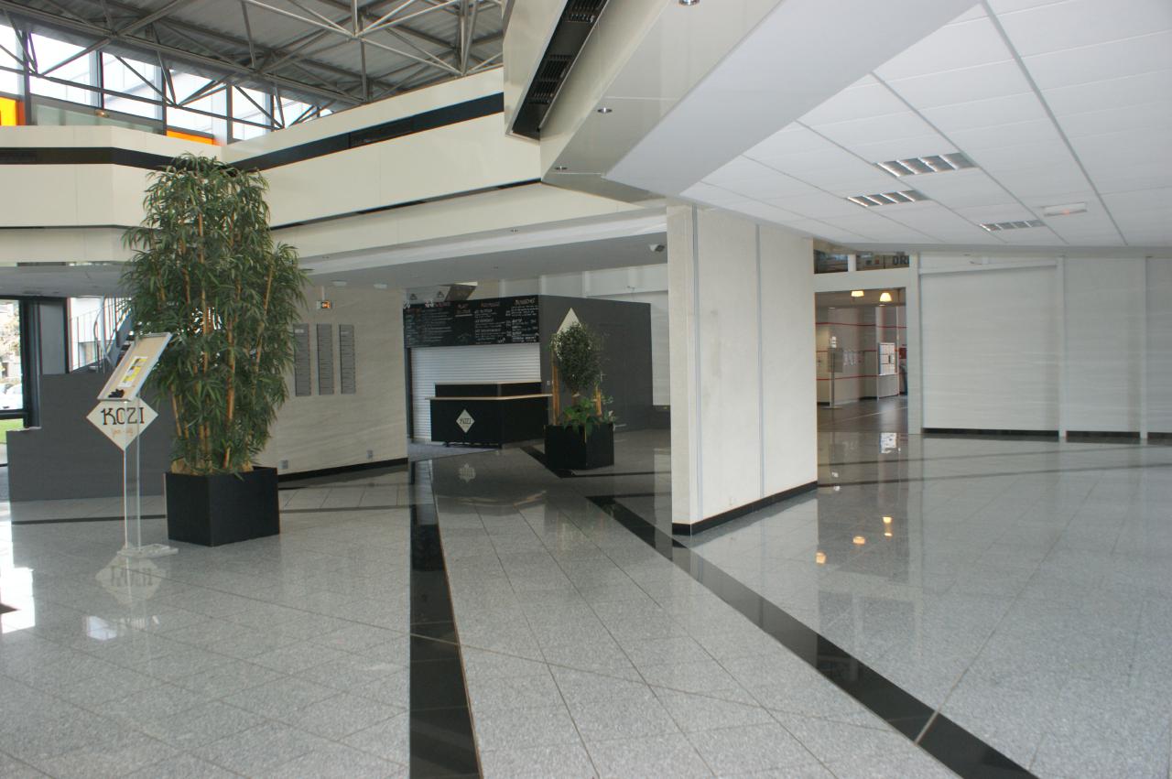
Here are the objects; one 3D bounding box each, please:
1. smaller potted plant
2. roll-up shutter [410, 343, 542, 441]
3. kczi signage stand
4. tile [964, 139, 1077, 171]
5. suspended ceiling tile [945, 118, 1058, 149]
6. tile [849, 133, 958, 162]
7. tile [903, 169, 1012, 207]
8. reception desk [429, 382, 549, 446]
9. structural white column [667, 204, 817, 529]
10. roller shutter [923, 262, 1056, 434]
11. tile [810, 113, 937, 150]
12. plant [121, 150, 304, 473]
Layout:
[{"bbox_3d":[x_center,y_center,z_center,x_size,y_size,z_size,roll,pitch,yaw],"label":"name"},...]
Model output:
[{"bbox_3d":[-0.099,0.069,12.246,0.700,2.023,0.700,0,2,34],"label":"smaller potted plant"},{"bbox_3d":[-2.125,0.079,16.685,3.200,1.805,0.080,0,2,34],"label":"roll-up shutter"},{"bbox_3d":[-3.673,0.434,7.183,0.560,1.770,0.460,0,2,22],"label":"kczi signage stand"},{"bbox_3d":[2.886,-1.580,5.834,0.606,0.025,0.600,0,2,34],"label":"tile"},{"bbox_3d":[2.547,-1.557,5.339,0.606,0.025,0.600,0,2,34],"label":"suspended ceiling tile"},{"bbox_3d":[2.038,-1.556,5.664,0.601,0.025,0.600,0,2,34],"label":"tile"},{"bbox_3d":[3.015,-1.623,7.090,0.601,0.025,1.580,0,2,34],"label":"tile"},{"bbox_3d":[-1.823,0.445,16.077,1.676,1.100,1.300,0,2,34],"label":"reception desk"},{"bbox_3d":[1.630,-0.225,8.574,0.182,2.770,2.992,0,2,34],"label":"structural white column"},{"bbox_3d":[6.811,-0.676,14.909,2.131,2.692,0.080,0,2,34],"label":"roller shutter"},{"bbox_3d":[1.702,-1.533,5.173,0.601,0.025,0.590,0,2,34],"label":"tile"},{"bbox_3d":[-3.200,-0.599,7.621,1.300,2.847,1.300,0,2,34],"label":"plant"}]

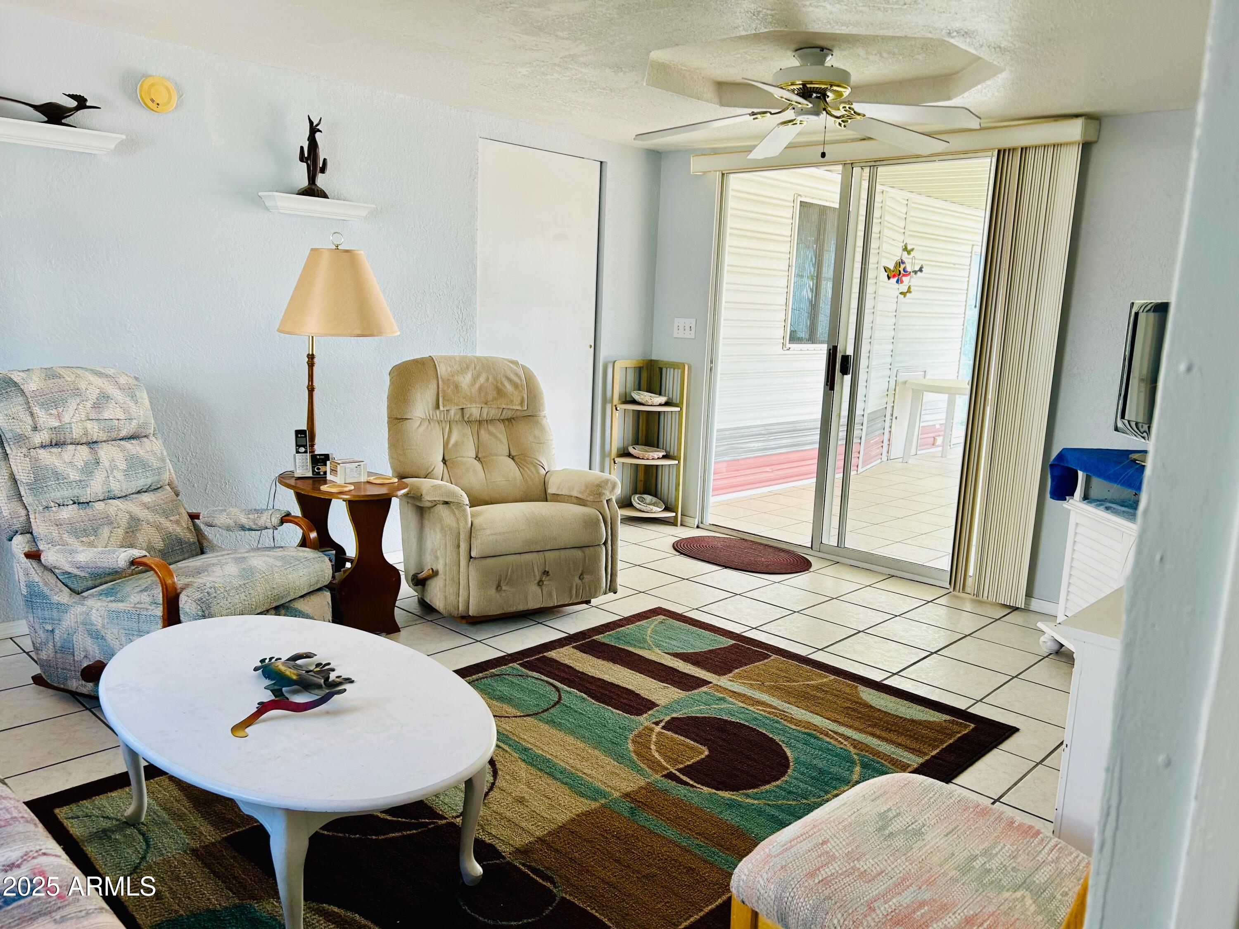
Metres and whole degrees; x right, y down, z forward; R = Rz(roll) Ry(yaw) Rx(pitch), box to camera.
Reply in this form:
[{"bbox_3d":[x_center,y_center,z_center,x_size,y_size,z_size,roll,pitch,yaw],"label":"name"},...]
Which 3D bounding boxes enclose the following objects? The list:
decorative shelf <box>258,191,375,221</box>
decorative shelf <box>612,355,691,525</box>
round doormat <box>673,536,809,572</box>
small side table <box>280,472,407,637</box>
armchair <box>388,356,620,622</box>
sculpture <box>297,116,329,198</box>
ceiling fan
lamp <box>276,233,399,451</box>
[{"bbox_3d":[-1.253,-1.073,3.886,0.137,0.072,0.452,11,13,43],"label":"decorative shelf"},{"bbox_3d":[0.172,-0.135,5.522,0.420,0.961,0.280,2,10,-2],"label":"decorative shelf"},{"bbox_3d":[0.636,0.471,4.891,0.825,0.012,0.550,11,13,43],"label":"round doormat"},{"bbox_3d":[-1.075,0.341,3.630,0.610,0.564,0.425,11,13,43],"label":"small side table"},{"bbox_3d":[-0.517,0.065,4.020,0.790,1.020,0.890,-4,11,-32],"label":"armchair"},{"bbox_3d":[-1.263,-1.260,3.822,0.100,0.331,0.130,11,13,43],"label":"sculpture"},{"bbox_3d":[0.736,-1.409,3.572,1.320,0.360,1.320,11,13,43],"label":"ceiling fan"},{"bbox_3d":[-1.169,-0.181,3.856,0.500,1.510,0.500,11,13,43],"label":"lamp"}]

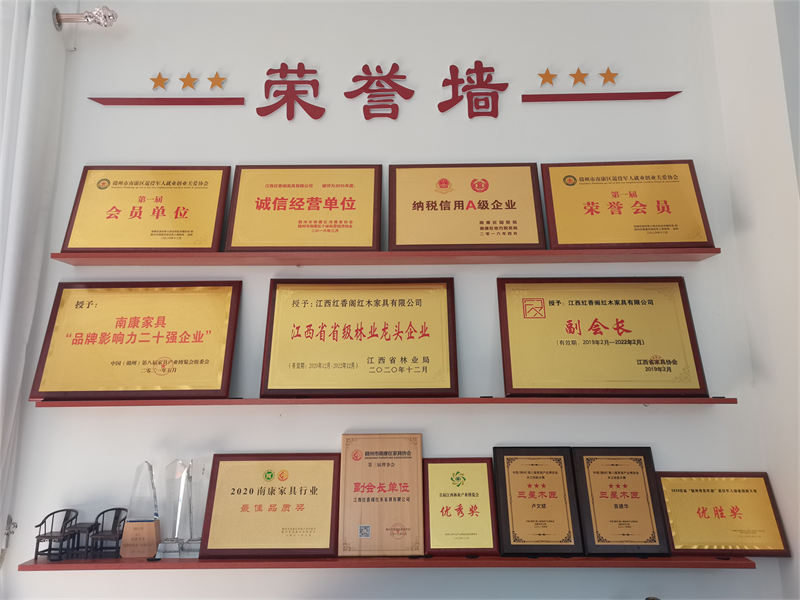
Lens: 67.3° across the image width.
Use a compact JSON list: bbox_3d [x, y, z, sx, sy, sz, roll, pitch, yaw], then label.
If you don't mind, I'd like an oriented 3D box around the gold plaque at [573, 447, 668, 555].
[{"bbox_3d":[0.663,0.607,1.821,0.245,0.307,0.024,0,-24,0],"label":"gold plaque"}]

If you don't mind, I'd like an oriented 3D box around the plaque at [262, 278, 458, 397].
[{"bbox_3d":[-0.122,0.118,1.909,0.600,0.399,0.024,0,-24,0],"label":"plaque"}]

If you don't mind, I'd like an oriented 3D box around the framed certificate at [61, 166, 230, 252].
[{"bbox_3d":[-0.802,-0.286,1.922,0.486,0.327,0.020,0,-25,1],"label":"framed certificate"}]

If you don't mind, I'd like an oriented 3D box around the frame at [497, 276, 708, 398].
[{"bbox_3d":[0.626,0.114,1.903,0.609,0.397,0.024,0,-24,0],"label":"frame"}]

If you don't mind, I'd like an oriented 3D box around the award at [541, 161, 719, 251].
[{"bbox_3d":[0.713,-0.297,1.904,0.496,0.325,0.020,0,-24,1],"label":"award"}]

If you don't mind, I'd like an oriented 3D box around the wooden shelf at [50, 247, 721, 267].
[{"bbox_3d":[-0.048,-0.130,1.870,2.014,0.015,0.127,0,-10,1],"label":"wooden shelf"}]

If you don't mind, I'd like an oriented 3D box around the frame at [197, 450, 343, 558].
[{"bbox_3d":[-0.381,0.620,1.827,0.402,0.294,0.024,0,-25,0],"label":"frame"}]

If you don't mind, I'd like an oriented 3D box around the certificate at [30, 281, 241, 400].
[{"bbox_3d":[-0.821,0.125,1.913,0.602,0.392,0.024,0,-24,0],"label":"certificate"}]

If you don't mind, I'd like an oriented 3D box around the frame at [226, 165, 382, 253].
[{"bbox_3d":[-0.300,-0.289,1.916,0.475,0.326,0.020,0,-25,1],"label":"frame"}]

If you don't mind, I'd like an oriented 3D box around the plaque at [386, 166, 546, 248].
[{"bbox_3d":[0.217,-0.304,1.990,0.501,0.337,0.024,0,-24,0],"label":"plaque"}]

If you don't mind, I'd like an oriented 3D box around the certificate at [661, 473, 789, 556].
[{"bbox_3d":[0.926,0.621,1.739,0.338,0.231,0.020,0,-28,1],"label":"certificate"}]

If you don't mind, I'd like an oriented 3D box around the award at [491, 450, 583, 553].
[{"bbox_3d":[0.403,0.586,1.753,0.236,0.302,0.020,0,-26,1],"label":"award"}]

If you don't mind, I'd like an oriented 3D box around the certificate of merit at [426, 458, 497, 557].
[{"bbox_3d":[0.181,0.625,1.822,0.216,0.276,0.024,0,-25,0],"label":"certificate of merit"}]

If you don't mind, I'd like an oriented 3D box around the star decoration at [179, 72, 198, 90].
[{"bbox_3d":[-0.746,-0.772,2.129,0.068,0.068,0.010,0,-11,0],"label":"star decoration"}]

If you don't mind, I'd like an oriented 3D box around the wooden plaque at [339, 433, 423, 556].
[{"bbox_3d":[-0.054,0.588,1.828,0.249,0.351,0.020,0,-22,0],"label":"wooden plaque"}]

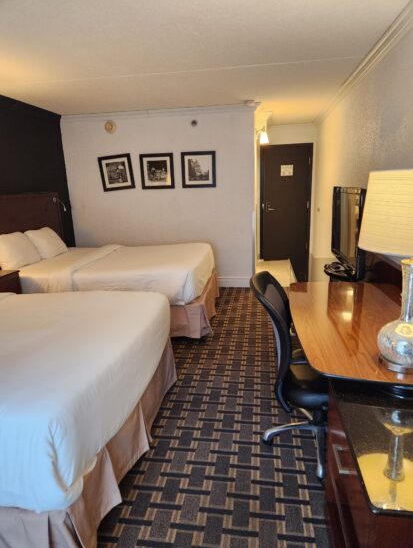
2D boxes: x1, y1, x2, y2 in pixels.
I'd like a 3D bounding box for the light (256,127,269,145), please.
[{"bbox_3d":[0.764,-1.895,4.988,0.180,0.240,0.120,0,14,9],"label":"light"}]

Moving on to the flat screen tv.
[{"bbox_3d":[1.097,-0.360,2.792,0.095,0.590,0.930,0,14,9],"label":"flat screen tv"}]

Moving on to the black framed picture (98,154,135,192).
[{"bbox_3d":[-1.236,-1.400,5.083,0.463,0.463,0.028,-5,13,10],"label":"black framed picture"}]

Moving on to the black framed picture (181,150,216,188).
[{"bbox_3d":[-0.097,-1.393,4.907,0.463,0.463,0.028,0,14,9],"label":"black framed picture"}]

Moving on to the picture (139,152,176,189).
[{"bbox_3d":[-0.663,-1.394,4.995,0.463,0.463,0.028,-1,14,9],"label":"picture"}]

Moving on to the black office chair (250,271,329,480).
[{"bbox_3d":[0.603,0.474,1.954,0.680,0.970,0.580,2,14,15],"label":"black office chair"}]

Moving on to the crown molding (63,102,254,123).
[{"bbox_3d":[-0.648,-2.102,4.793,2.700,0.085,0.080,0,14,9],"label":"crown molding"}]

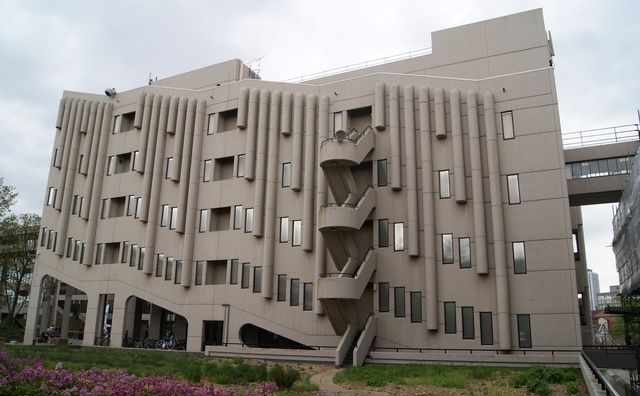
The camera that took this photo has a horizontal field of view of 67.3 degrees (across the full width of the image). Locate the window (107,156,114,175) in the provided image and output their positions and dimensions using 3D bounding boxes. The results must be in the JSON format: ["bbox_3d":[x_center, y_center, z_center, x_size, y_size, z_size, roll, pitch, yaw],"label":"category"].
[{"bbox_3d":[-17.534,-2.650,40.283,0.605,1.650,0.120,-6,-16,25],"label":"window"}]

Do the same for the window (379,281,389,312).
[{"bbox_3d":[3.912,6.042,29.083,0.610,1.719,0.150,-5,-14,26],"label":"window"}]

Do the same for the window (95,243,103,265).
[{"bbox_3d":[-17.628,4.521,38.372,0.605,1.650,0.120,-6,-16,25],"label":"window"}]

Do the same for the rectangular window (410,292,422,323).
[{"bbox_3d":[5.317,6.044,26.470,0.605,1.650,0.120,-6,-16,25],"label":"rectangular window"}]

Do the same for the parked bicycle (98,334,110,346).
[{"bbox_3d":[-16.149,10.679,36.000,1.700,1.000,0.550,-5,-15,25],"label":"parked bicycle"}]

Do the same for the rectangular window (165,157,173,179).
[{"bbox_3d":[-11.823,-2.343,37.834,0.600,1.688,0.150,-6,-16,25],"label":"rectangular window"}]

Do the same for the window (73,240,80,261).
[{"bbox_3d":[-19.616,4.278,38.746,0.570,1.630,0.150,-5,-15,25],"label":"window"}]

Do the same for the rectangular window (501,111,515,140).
[{"bbox_3d":[10.925,-4.172,27.888,0.610,1.719,0.150,-5,-14,26],"label":"rectangular window"}]

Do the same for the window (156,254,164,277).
[{"bbox_3d":[-12.424,5.294,37.510,0.610,1.719,0.150,-5,-14,26],"label":"window"}]

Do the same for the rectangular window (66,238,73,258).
[{"bbox_3d":[-20.383,4.086,39.169,0.570,1.630,0.150,-5,-15,25],"label":"rectangular window"}]

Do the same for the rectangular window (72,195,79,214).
[{"bbox_3d":[-20.351,0.614,40.054,0.570,1.630,0.150,-5,-15,25],"label":"rectangular window"}]

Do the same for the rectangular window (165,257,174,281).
[{"bbox_3d":[-11.134,5.222,35.491,0.600,1.688,0.150,-6,-16,25],"label":"rectangular window"}]

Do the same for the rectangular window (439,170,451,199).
[{"bbox_3d":[7.130,-0.765,27.422,0.605,1.650,0.120,-6,-16,25],"label":"rectangular window"}]

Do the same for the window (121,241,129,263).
[{"bbox_3d":[-14.750,4.150,36.413,0.570,1.630,0.150,-5,-15,25],"label":"window"}]

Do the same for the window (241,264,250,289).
[{"bbox_3d":[-4.854,5.100,31.562,0.590,1.660,0.130,-6,-16,26],"label":"window"}]

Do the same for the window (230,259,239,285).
[{"bbox_3d":[-5.677,4.918,32.032,0.590,1.660,0.130,-6,-16,26],"label":"window"}]

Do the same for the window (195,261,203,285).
[{"bbox_3d":[-8.889,5.606,35.652,0.610,1.719,0.150,-5,-14,26],"label":"window"}]

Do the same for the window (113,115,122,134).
[{"bbox_3d":[-17.386,-6.238,41.044,0.590,1.660,0.130,-6,-16,26],"label":"window"}]

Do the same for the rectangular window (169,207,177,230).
[{"bbox_3d":[-11.427,1.658,37.843,0.610,1.719,0.150,-5,-14,26],"label":"rectangular window"}]

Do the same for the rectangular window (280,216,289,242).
[{"bbox_3d":[-2.272,2.084,30.880,0.570,1.630,0.150,-5,-15,25],"label":"rectangular window"}]

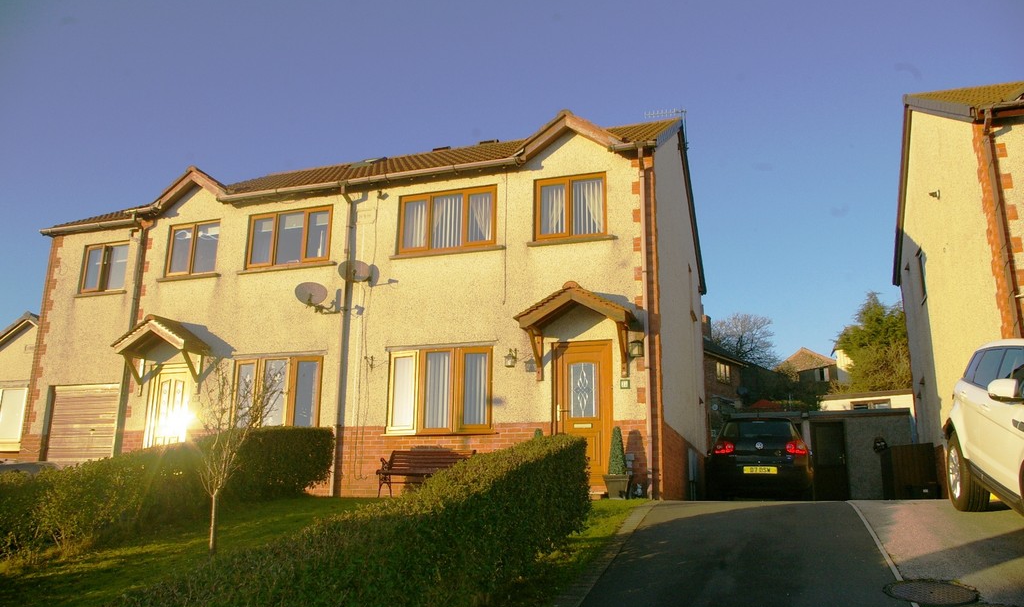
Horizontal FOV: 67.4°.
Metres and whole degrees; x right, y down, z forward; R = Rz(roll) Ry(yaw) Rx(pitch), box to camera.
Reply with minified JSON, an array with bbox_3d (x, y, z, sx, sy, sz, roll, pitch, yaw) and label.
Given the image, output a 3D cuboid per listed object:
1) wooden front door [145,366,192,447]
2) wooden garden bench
[{"bbox_3d":[-6.147,2.098,13.632,0.906,2.046,0.110,-4,-13,19],"label":"wooden front door"},{"bbox_3d":[-1.221,2.472,11.160,1.330,0.720,0.570,-4,-15,18],"label":"wooden garden bench"}]

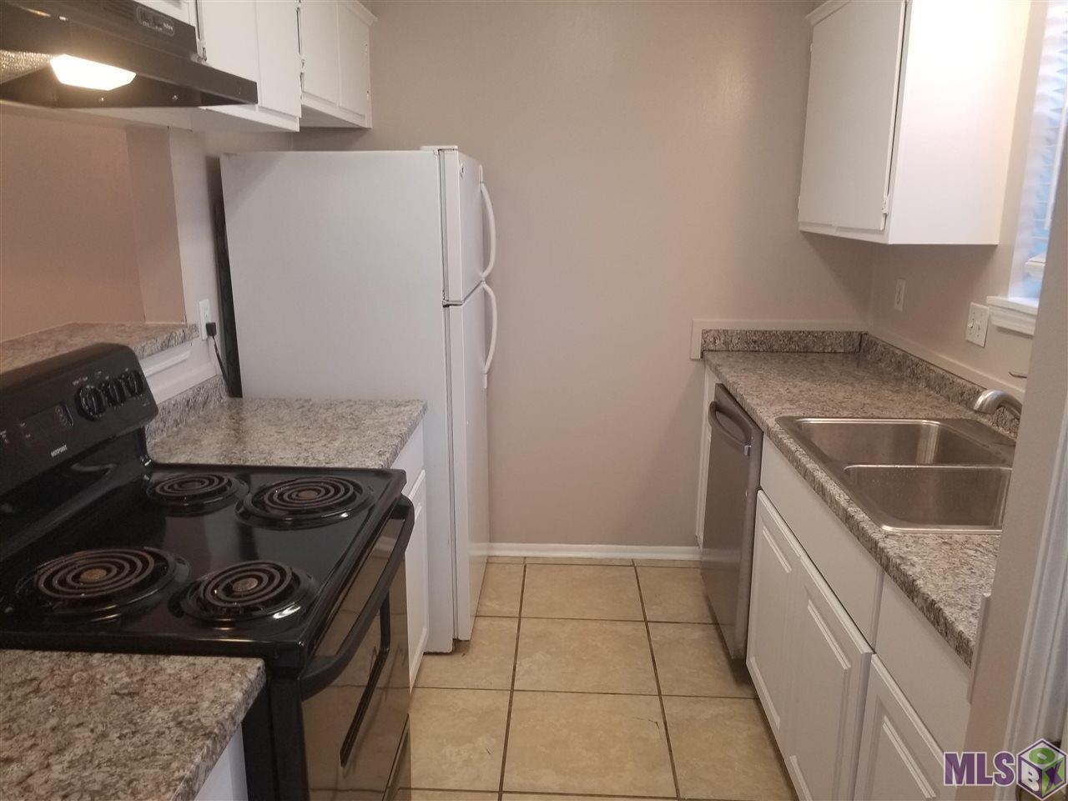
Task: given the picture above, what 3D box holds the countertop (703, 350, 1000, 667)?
[{"bbox_3d":[0.956,0.085,2.151,0.645,0.039,2.215,1,14,2],"label":"countertop"}]

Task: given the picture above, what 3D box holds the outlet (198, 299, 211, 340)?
[{"bbox_3d":[-0.965,-0.235,2.374,0.012,0.116,0.070,1,14,2],"label":"outlet"}]

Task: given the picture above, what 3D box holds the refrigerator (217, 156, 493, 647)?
[{"bbox_3d":[-0.532,-0.028,2.905,0.750,1.649,0.750,1,14,2],"label":"refrigerator"}]

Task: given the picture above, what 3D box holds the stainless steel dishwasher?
[{"bbox_3d":[0.927,0.411,2.716,0.615,0.845,0.605,1,14,2],"label":"stainless steel dishwasher"}]

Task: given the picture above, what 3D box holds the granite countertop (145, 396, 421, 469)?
[{"bbox_3d":[-0.655,0.092,2.116,0.659,0.039,0.640,1,14,2],"label":"granite countertop"}]

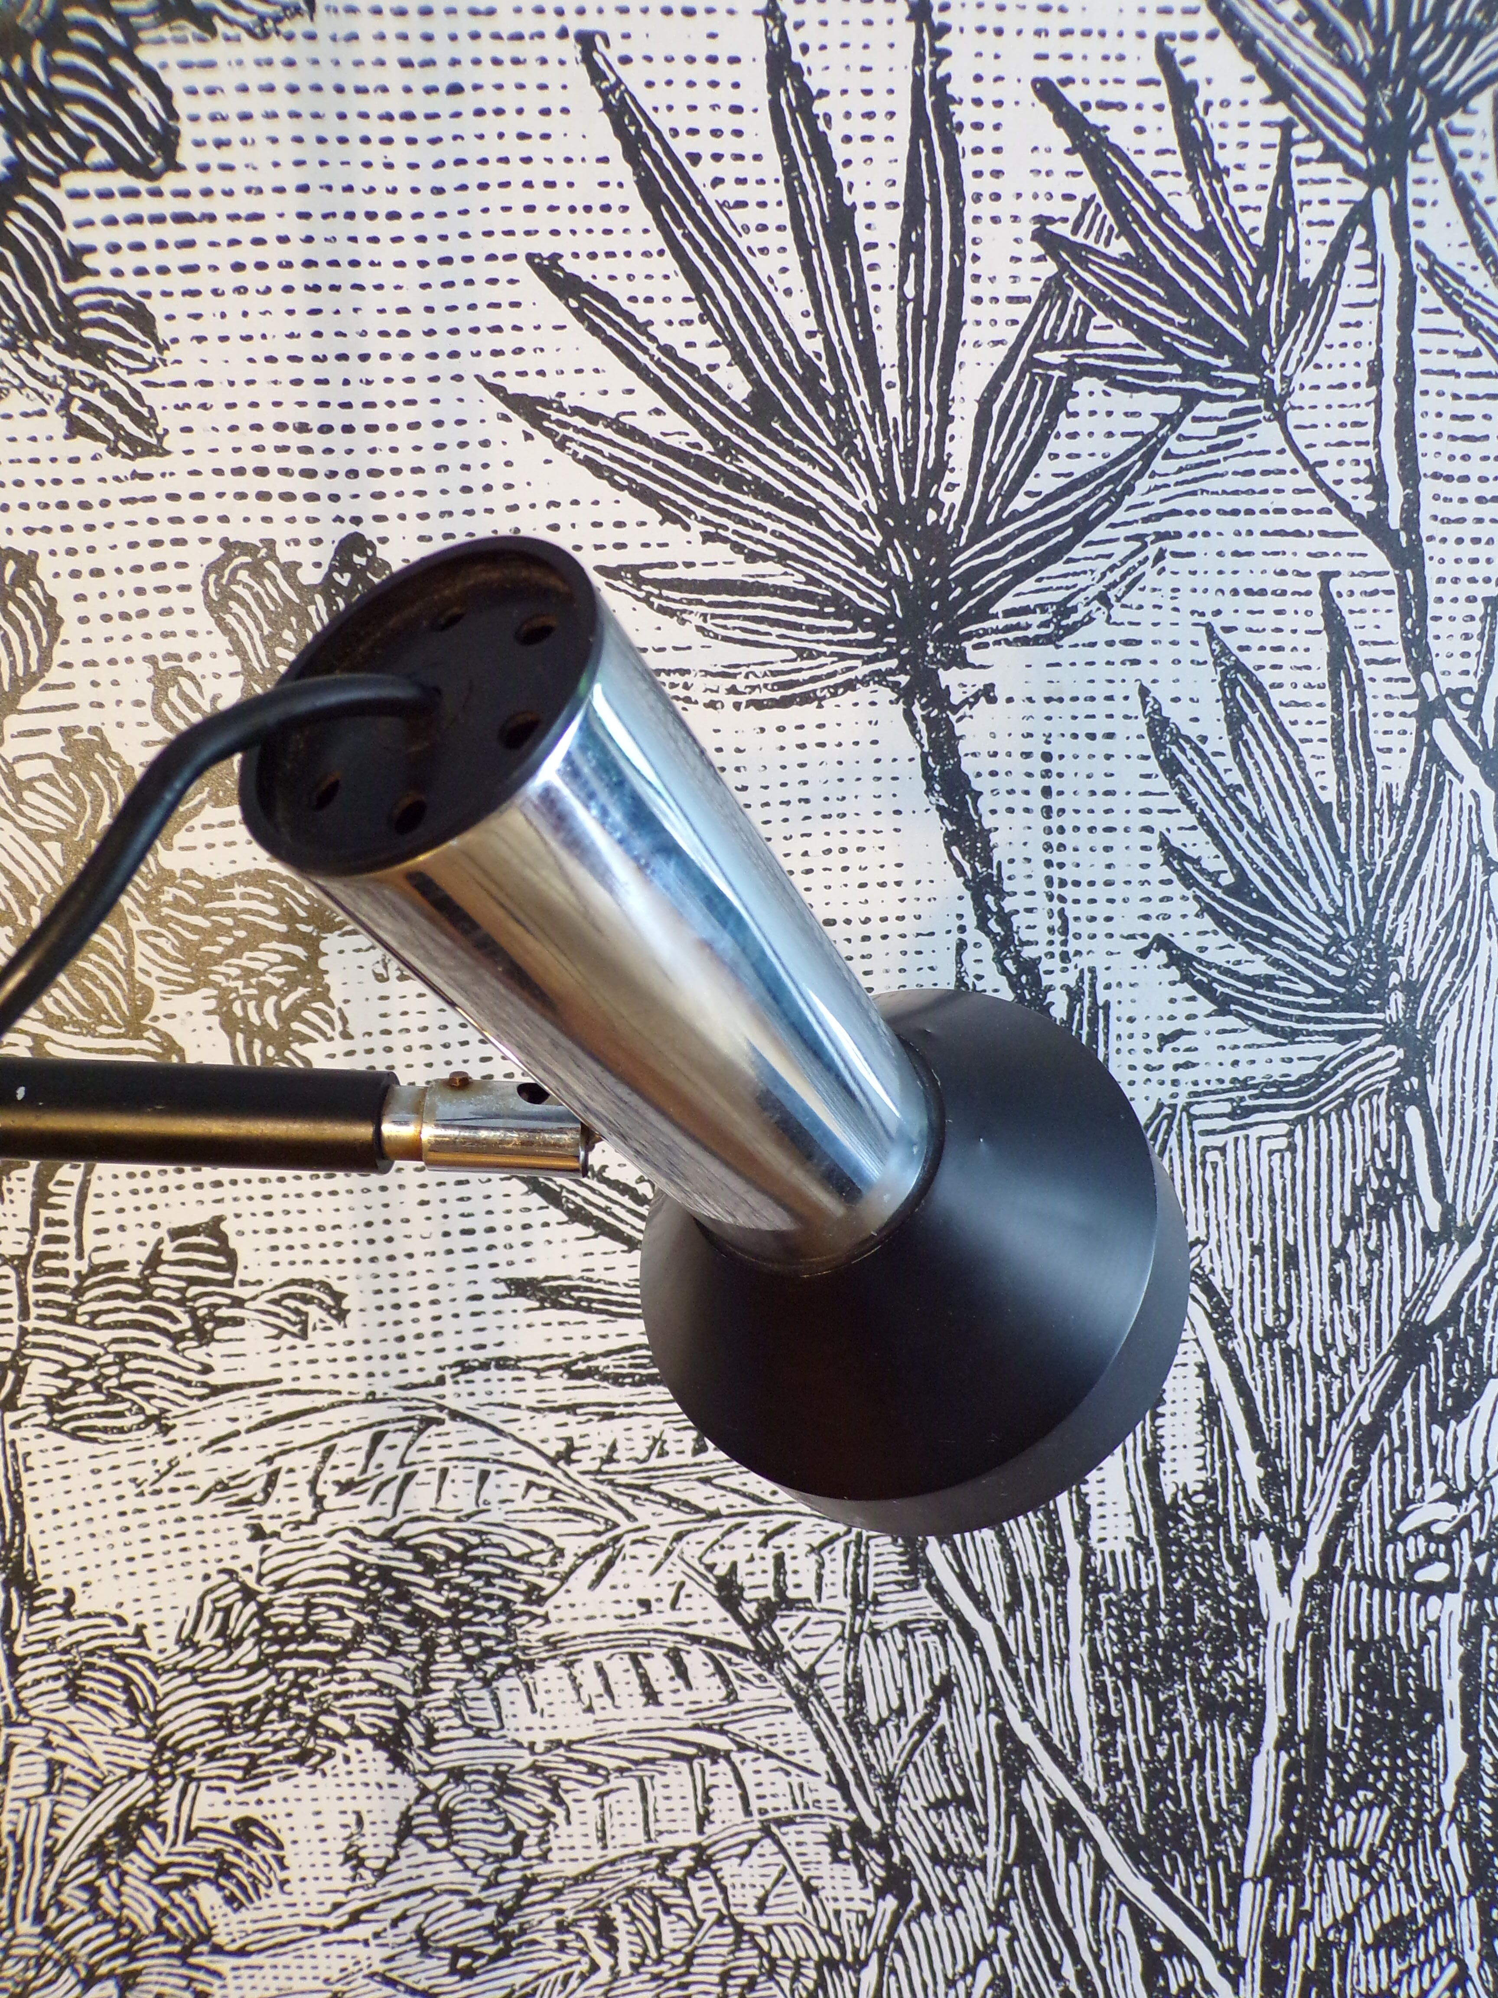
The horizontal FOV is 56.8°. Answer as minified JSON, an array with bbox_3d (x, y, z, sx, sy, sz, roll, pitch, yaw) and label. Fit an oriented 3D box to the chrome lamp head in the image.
[{"bbox_3d":[0.001,0.016,0.287,0.137,0.137,0.238,8,-25,31],"label":"chrome lamp head"}]

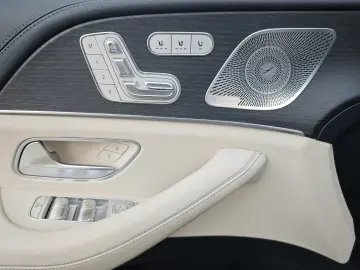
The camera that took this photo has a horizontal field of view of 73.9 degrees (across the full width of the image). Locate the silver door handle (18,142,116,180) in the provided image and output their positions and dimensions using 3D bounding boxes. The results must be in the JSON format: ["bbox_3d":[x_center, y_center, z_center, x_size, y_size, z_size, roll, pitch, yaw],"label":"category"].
[{"bbox_3d":[-0.177,0.041,0.390,0.140,0.052,0.035,-1,9,-7],"label":"silver door handle"}]

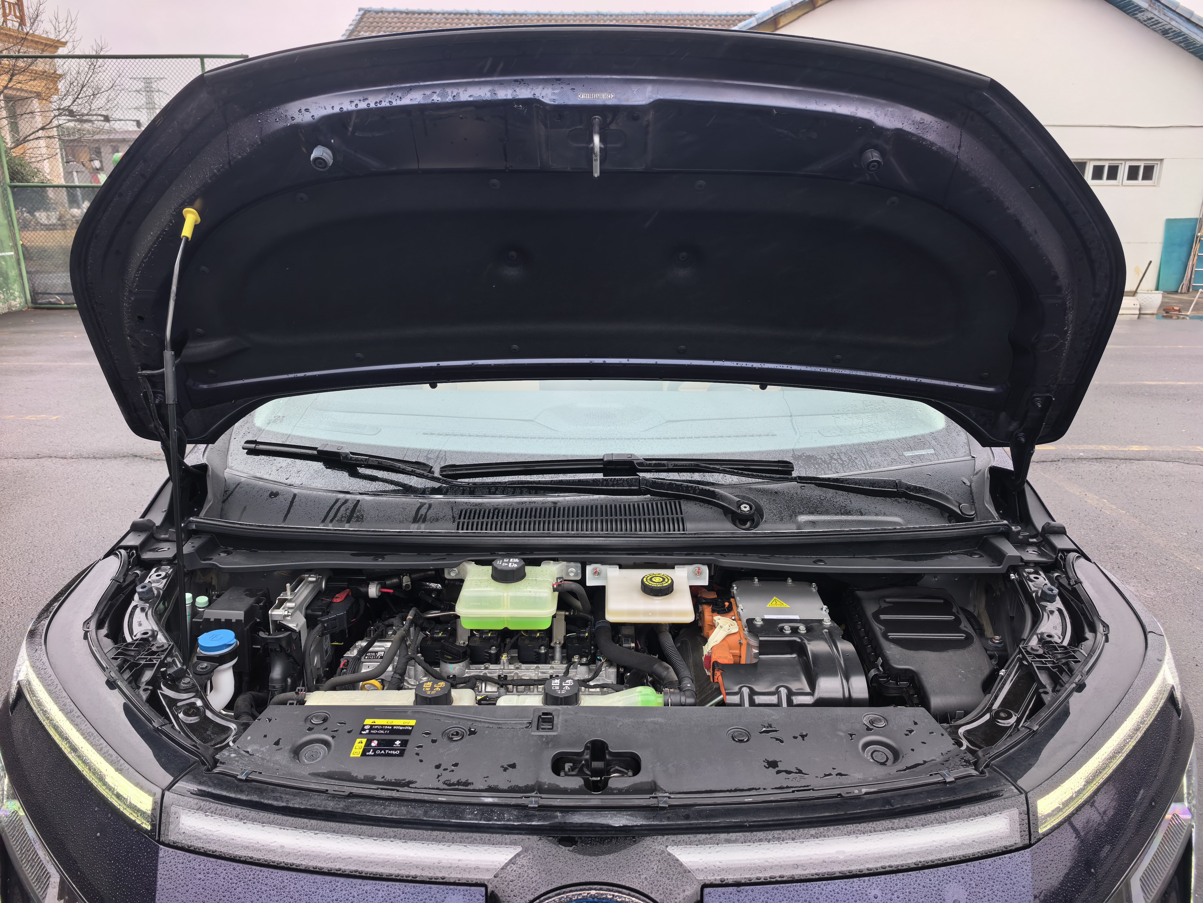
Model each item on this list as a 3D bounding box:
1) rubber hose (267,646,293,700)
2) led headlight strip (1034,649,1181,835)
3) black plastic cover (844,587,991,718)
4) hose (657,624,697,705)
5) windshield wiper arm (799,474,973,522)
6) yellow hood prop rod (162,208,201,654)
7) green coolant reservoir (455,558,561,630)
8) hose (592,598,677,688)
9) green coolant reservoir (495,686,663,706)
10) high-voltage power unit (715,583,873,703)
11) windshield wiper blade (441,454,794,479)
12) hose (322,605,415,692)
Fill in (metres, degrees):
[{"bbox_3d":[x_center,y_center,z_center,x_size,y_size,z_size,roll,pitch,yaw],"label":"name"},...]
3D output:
[{"bbox_3d":[-0.463,0.318,1.200,0.035,0.080,0.036,0,15,0],"label":"rubber hose"},{"bbox_3d":[0.661,0.370,1.071,0.380,0.075,0.055,-12,19,-37],"label":"led headlight strip"},{"bbox_3d":[0.503,0.359,1.349,0.195,0.150,0.270,0,23,0],"label":"black plastic cover"},{"bbox_3d":[0.106,0.297,1.165,0.054,0.090,0.100,0,15,0],"label":"hose"},{"bbox_3d":[0.493,0.077,1.460,0.300,0.036,0.036,12,18,16],"label":"windshield wiper arm"},{"bbox_3d":[-0.585,-0.009,1.160,0.045,0.640,0.036,7,13,-2],"label":"yellow hood prop rod"},{"bbox_3d":[-0.139,0.215,1.241,0.140,0.088,0.110,0,15,0],"label":"green coolant reservoir"},{"bbox_3d":[0.048,0.277,1.210,0.115,0.095,0.130,0,15,0],"label":"hose"},{"bbox_3d":[-0.030,0.390,1.133,0.215,0.115,0.105,0,15,0],"label":"green coolant reservoir"},{"bbox_3d":[0.290,0.349,1.340,0.205,0.165,0.265,0,20,0],"label":"high-voltage power unit"},{"bbox_3d":[0.030,0.027,1.540,0.650,0.038,0.042,0,15,0],"label":"windshield wiper blade"},{"bbox_3d":[-0.332,0.285,1.200,0.125,0.095,0.120,0,15,0],"label":"hose"}]

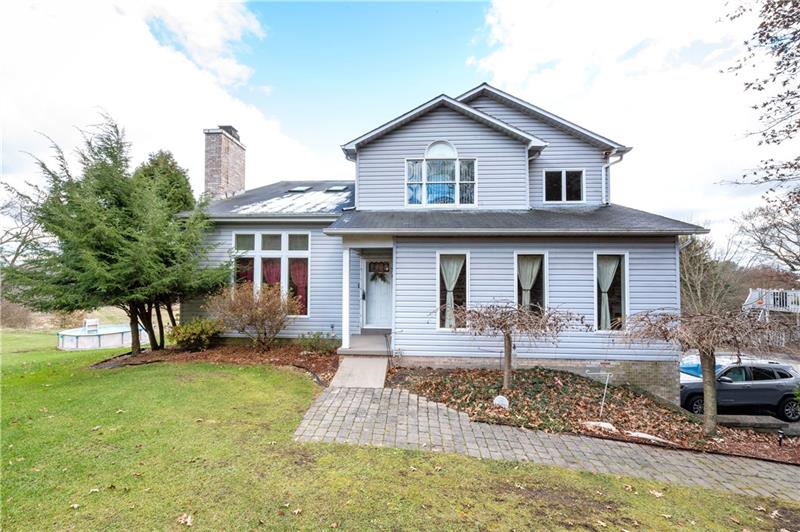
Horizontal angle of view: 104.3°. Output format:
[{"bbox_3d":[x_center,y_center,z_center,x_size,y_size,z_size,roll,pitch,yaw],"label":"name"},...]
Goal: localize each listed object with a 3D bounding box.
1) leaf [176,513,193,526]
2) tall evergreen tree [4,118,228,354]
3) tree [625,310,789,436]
[{"bbox_3d":[-1.860,2.190,2.690,0.130,0.030,0.115,0,0,0],"label":"leaf"},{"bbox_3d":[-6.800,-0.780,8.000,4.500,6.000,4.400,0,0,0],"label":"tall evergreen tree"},{"bbox_3d":[5.600,1.970,5.800,2.300,2.330,2.300,0,0,0],"label":"tree"}]

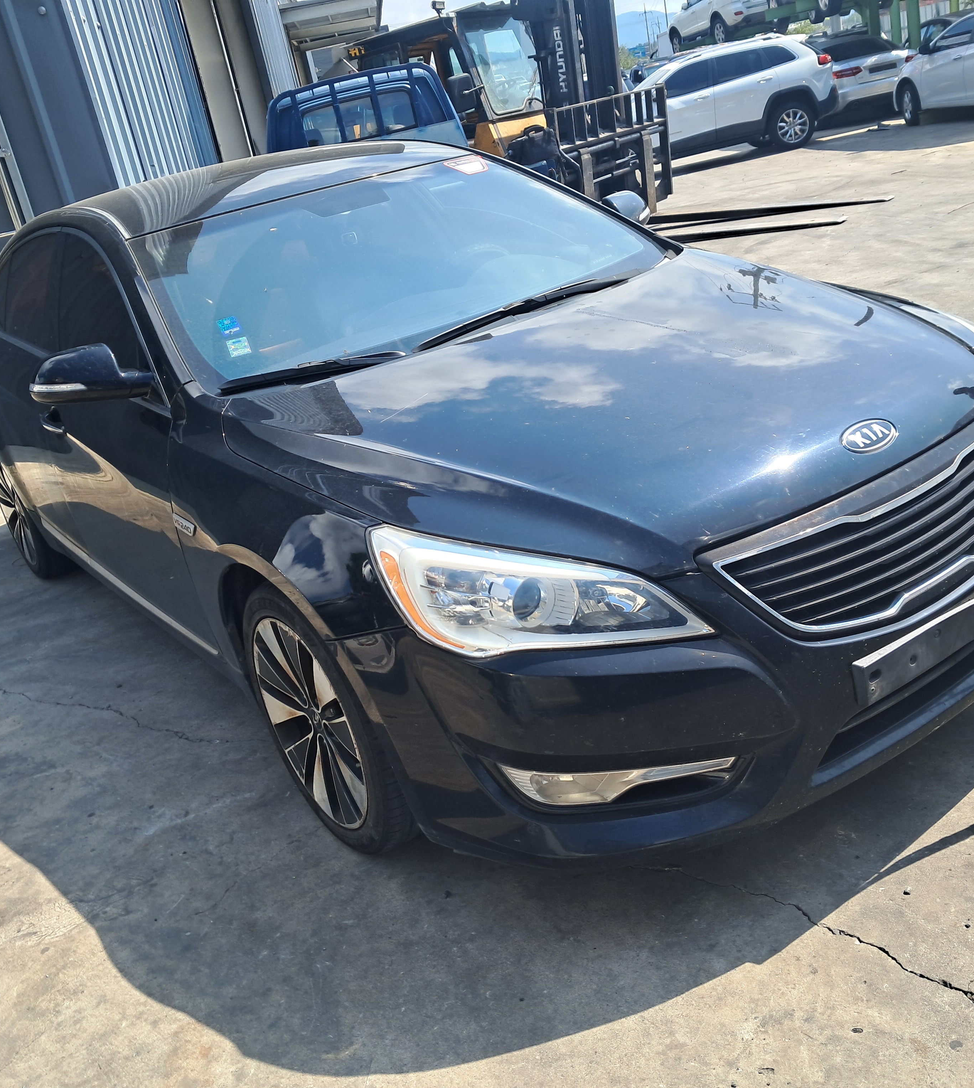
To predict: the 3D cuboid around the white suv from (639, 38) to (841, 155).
[{"bbox_3d":[3.078,-6.722,17.657,4.620,1.690,1.860,-15,21,-9],"label":"white suv"}]

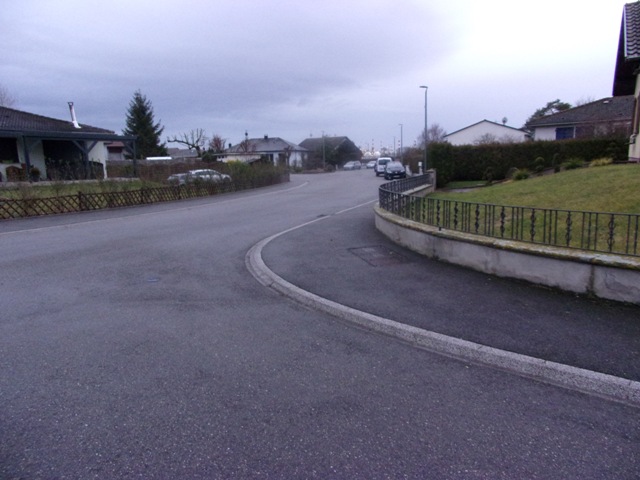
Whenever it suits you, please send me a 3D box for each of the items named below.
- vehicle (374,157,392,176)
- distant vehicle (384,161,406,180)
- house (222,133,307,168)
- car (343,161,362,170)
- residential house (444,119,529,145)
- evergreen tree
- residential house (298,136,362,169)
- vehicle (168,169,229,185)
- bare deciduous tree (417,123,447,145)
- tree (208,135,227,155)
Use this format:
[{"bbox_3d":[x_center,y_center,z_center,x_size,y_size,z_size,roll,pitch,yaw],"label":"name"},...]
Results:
[{"bbox_3d":[6.450,-7.298,46.434,1.750,1.840,4.200,1,10,6],"label":"vehicle"},{"bbox_3d":[6.420,-5.924,39.567,1.760,1.470,4.100,1,10,6],"label":"distant vehicle"},{"bbox_3d":[-8.310,-13.258,71.794,11.500,4.900,8.200,3,10,17],"label":"house"},{"bbox_3d":[5.100,-11.513,72.090,1.760,1.480,4.200,4,10,23],"label":"car"},{"bbox_3d":[18.001,-9.604,49.085,8.600,5.200,9.000,5,11,29],"label":"residential house"},{"bbox_3d":[-17.426,-10.482,45.893,4.300,8.500,4.300,0,10,0],"label":"evergreen tree"},{"bbox_3d":[1.787,-14.726,78.645,9.000,5.500,8.800,6,11,31],"label":"residential house"},{"bbox_3d":[-9.056,-4.510,34.735,4.400,1.460,1.780,-3,10,-17],"label":"vehicle"},{"bbox_3d":[13.258,-10.856,54.958,3.500,6.000,3.500,0,10,0],"label":"bare deciduous tree"},{"bbox_3d":[-13.081,-11.032,58.985,2.400,5.000,2.400,0,10,0],"label":"tree"}]

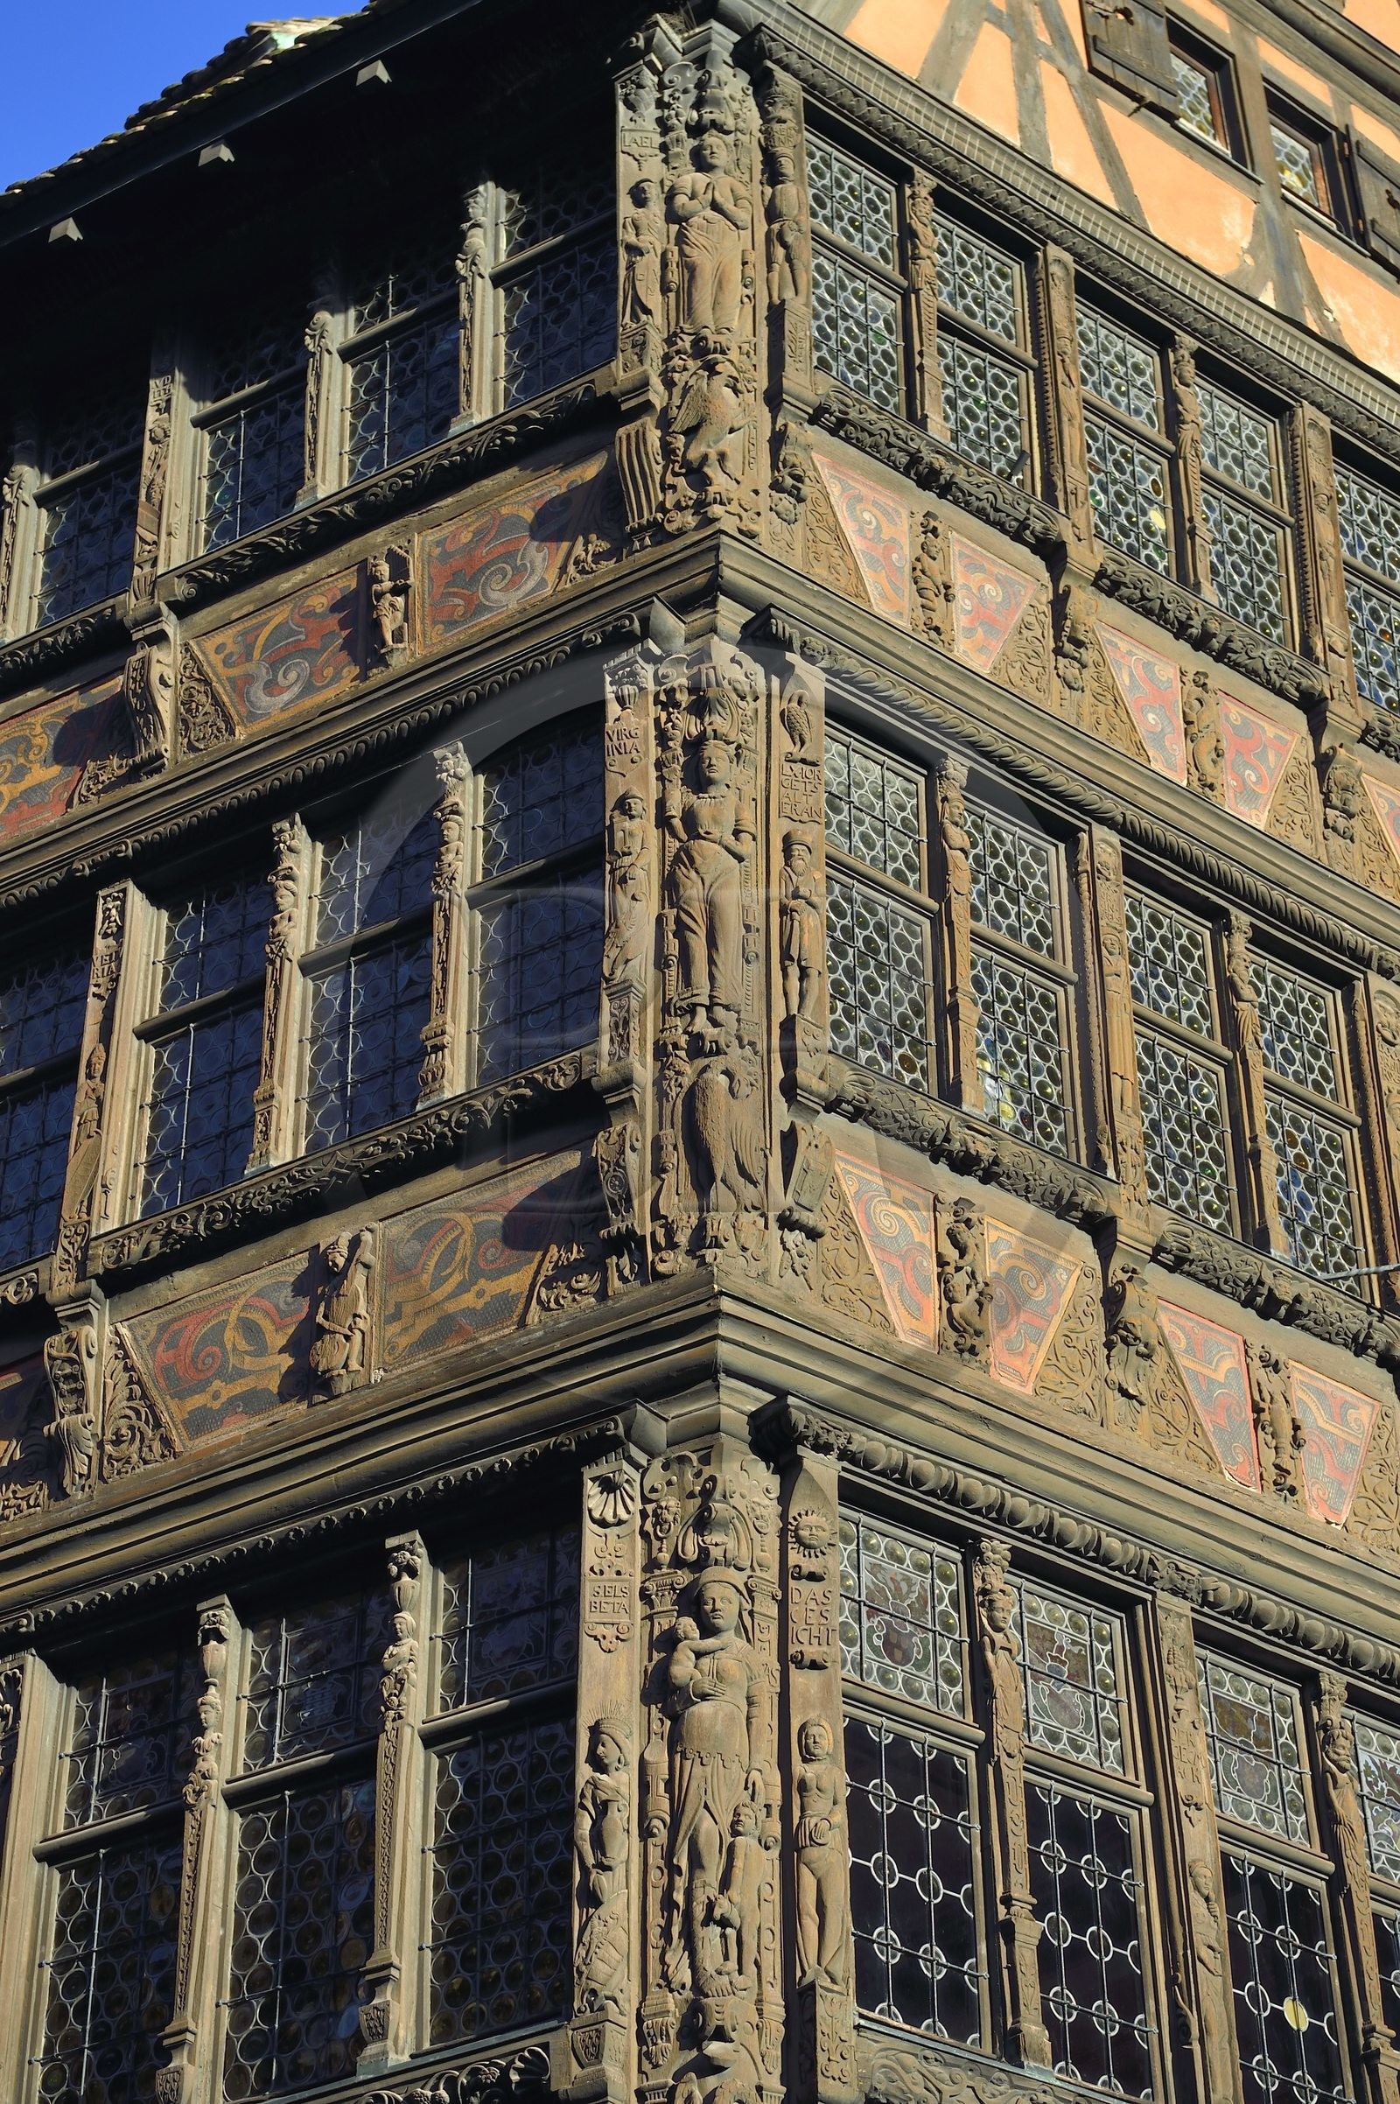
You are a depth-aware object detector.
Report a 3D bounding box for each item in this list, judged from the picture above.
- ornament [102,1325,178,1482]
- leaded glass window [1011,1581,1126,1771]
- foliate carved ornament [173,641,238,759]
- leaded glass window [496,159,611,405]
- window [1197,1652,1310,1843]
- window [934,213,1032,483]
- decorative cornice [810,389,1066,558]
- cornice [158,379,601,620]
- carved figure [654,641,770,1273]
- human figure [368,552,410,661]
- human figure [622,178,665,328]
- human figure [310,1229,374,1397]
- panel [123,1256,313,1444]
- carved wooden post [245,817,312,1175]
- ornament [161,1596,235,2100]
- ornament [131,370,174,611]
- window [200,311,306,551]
[{"bbox_3d":[-1.767,1.060,12.963,0.290,0.575,0.070,-21,-41,25],"label":"ornament"},{"bbox_3d":[1.076,1.854,12.123,0.490,0.550,0.080,25,-44,-30],"label":"leaded glass window"},{"bbox_3d":[-1.853,-1.373,15.330,0.359,0.613,0.070,-21,-41,25],"label":"foliate carved ornament"},{"bbox_3d":[-0.498,-2.837,15.008,0.589,1.218,0.080,-21,-41,26],"label":"leaded glass window"},{"bbox_3d":[1.739,2.224,13.081,0.560,0.560,0.080,25,-43,-31],"label":"window"},{"bbox_3d":[1.090,-2.732,16.037,0.559,1.439,0.080,25,-44,-30],"label":"window"},{"bbox_3d":[0.880,-2.088,15.224,1.170,0.180,0.160,25,-43,-31],"label":"decorative cornice"},{"bbox_3d":[-1.169,-2.017,15.258,1.940,0.180,0.160,-21,-41,26],"label":"cornice"},{"bbox_3d":[0.028,-0.293,12.540,0.420,2.380,0.220,1,-36,-3],"label":"carved figure"},{"bbox_3d":[-1.055,-1.559,14.342,0.144,0.525,0.110,-21,-41,26],"label":"human figure"},{"bbox_3d":[-0.179,-2.819,14.524,0.183,0.731,0.100,-21,-41,26],"label":"human figure"},{"bbox_3d":[-1.088,0.804,12.520,0.210,0.570,0.140,-21,-41,25],"label":"human figure"},{"bbox_3d":[-1.532,0.988,12.937,0.819,0.574,0.050,-21,-41,26],"label":"panel"},{"bbox_3d":[-1.369,-0.176,13.529,0.130,1.430,0.140,-21,-41,25],"label":"carved wooden post"},{"bbox_3d":[-1.474,2.396,12.240,0.134,1.673,0.120,-21,-41,25],"label":"ornament"},{"bbox_3d":[-2.134,-2.229,16.142,0.147,1.404,0.120,-21,-41,25],"label":"ornament"},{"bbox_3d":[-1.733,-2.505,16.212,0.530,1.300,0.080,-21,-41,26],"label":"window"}]

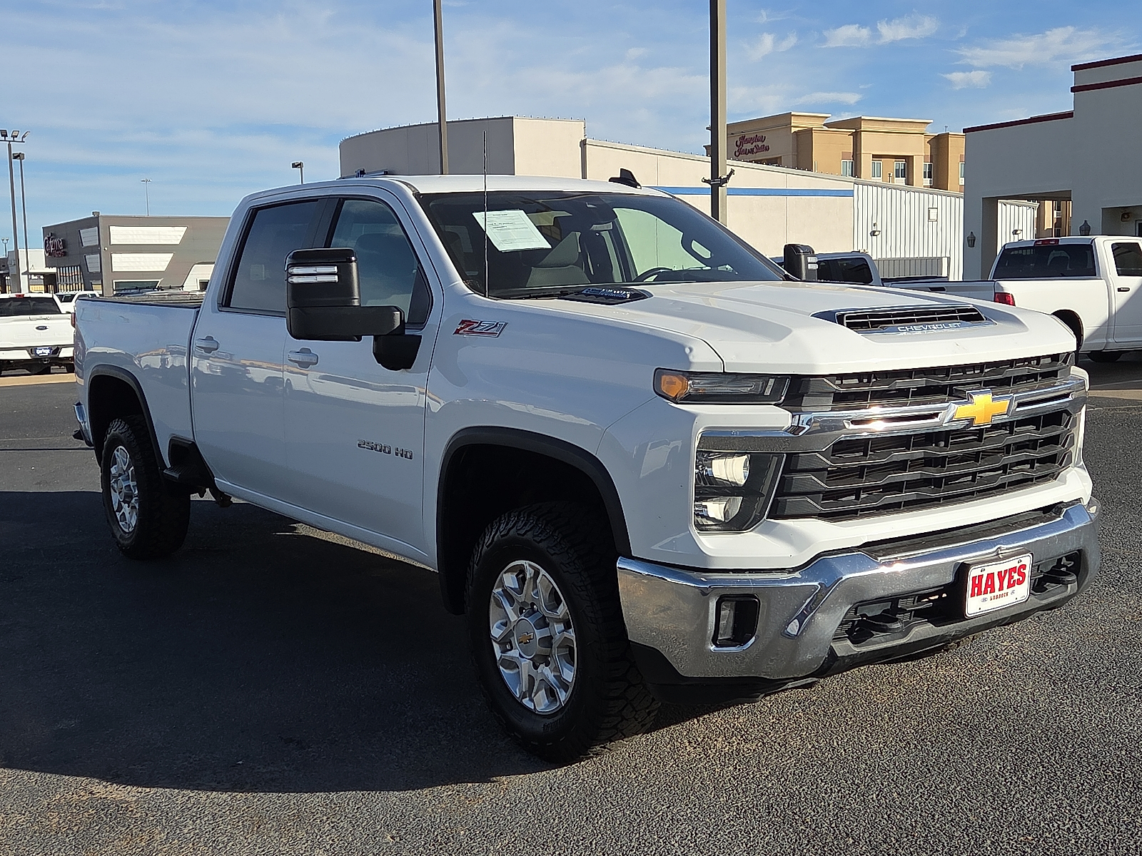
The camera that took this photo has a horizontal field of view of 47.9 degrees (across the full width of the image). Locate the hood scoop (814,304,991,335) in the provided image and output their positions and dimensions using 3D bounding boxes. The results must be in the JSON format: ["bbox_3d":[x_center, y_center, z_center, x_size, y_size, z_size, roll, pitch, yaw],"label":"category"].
[{"bbox_3d":[1.052,-0.333,3.926,0.750,0.085,0.170,-6,8,-36],"label":"hood scoop"}]

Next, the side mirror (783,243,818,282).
[{"bbox_3d":[1.021,-0.677,5.865,0.370,0.315,0.190,-6,8,-36],"label":"side mirror"}]

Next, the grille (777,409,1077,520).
[{"bbox_3d":[1.149,0.097,3.859,1.410,0.220,0.125,-6,8,-36],"label":"grille"}]

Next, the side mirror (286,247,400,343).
[{"bbox_3d":[-0.821,-0.472,4.521,0.370,0.315,0.190,-6,8,-36],"label":"side mirror"}]

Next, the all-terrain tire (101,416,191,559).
[{"bbox_3d":[-2.417,0.336,7.316,0.280,0.820,0.820,-6,8,-36],"label":"all-terrain tire"}]

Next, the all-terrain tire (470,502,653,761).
[{"bbox_3d":[-0.026,0.641,4.079,0.280,0.820,0.820,-6,8,-36],"label":"all-terrain tire"}]

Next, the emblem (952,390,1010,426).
[{"bbox_3d":[1.198,-0.060,3.768,0.270,0.108,0.035,-6,8,-36],"label":"emblem"}]

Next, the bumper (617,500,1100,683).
[{"bbox_3d":[1.099,0.430,3.978,2.020,0.310,0.500,-6,8,-36],"label":"bumper"}]

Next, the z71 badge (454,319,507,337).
[{"bbox_3d":[-0.275,-0.317,4.068,0.012,0.055,0.310,-6,8,-36],"label":"z71 badge"}]

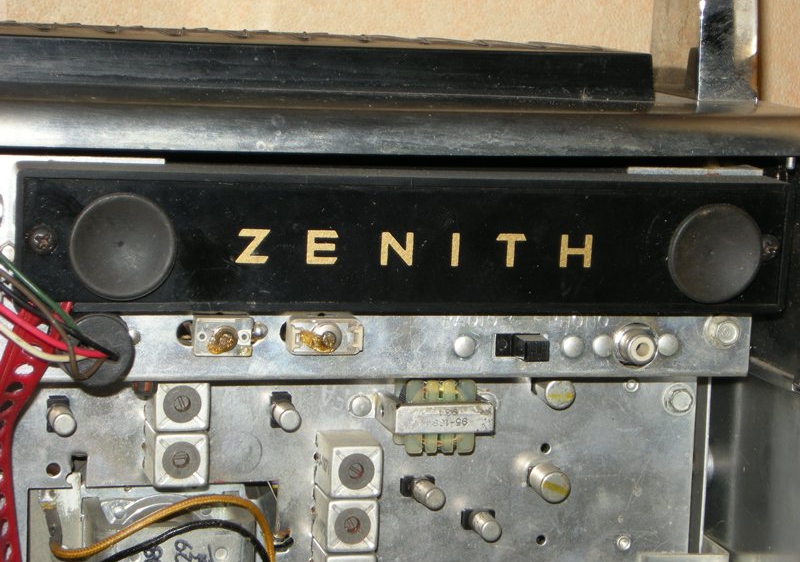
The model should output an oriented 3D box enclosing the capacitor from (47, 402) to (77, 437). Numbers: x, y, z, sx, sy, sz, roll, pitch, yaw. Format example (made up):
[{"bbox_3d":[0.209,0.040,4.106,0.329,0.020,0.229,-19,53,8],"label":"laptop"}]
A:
[{"bbox_3d":[-0.085,0.034,0.591,0.006,0.016,0.006,0,98,-13],"label":"capacitor"}]

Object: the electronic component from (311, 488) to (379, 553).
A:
[{"bbox_3d":[-0.014,0.062,0.611,0.014,0.017,0.014,0,98,-13],"label":"electronic component"}]

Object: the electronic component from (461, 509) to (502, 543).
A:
[{"bbox_3d":[0.024,0.069,0.667,0.010,0.012,0.006,0,99,-15],"label":"electronic component"}]

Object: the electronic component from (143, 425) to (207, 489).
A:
[{"bbox_3d":[-0.056,0.044,0.599,0.014,0.017,0.014,0,98,-13],"label":"electronic component"}]

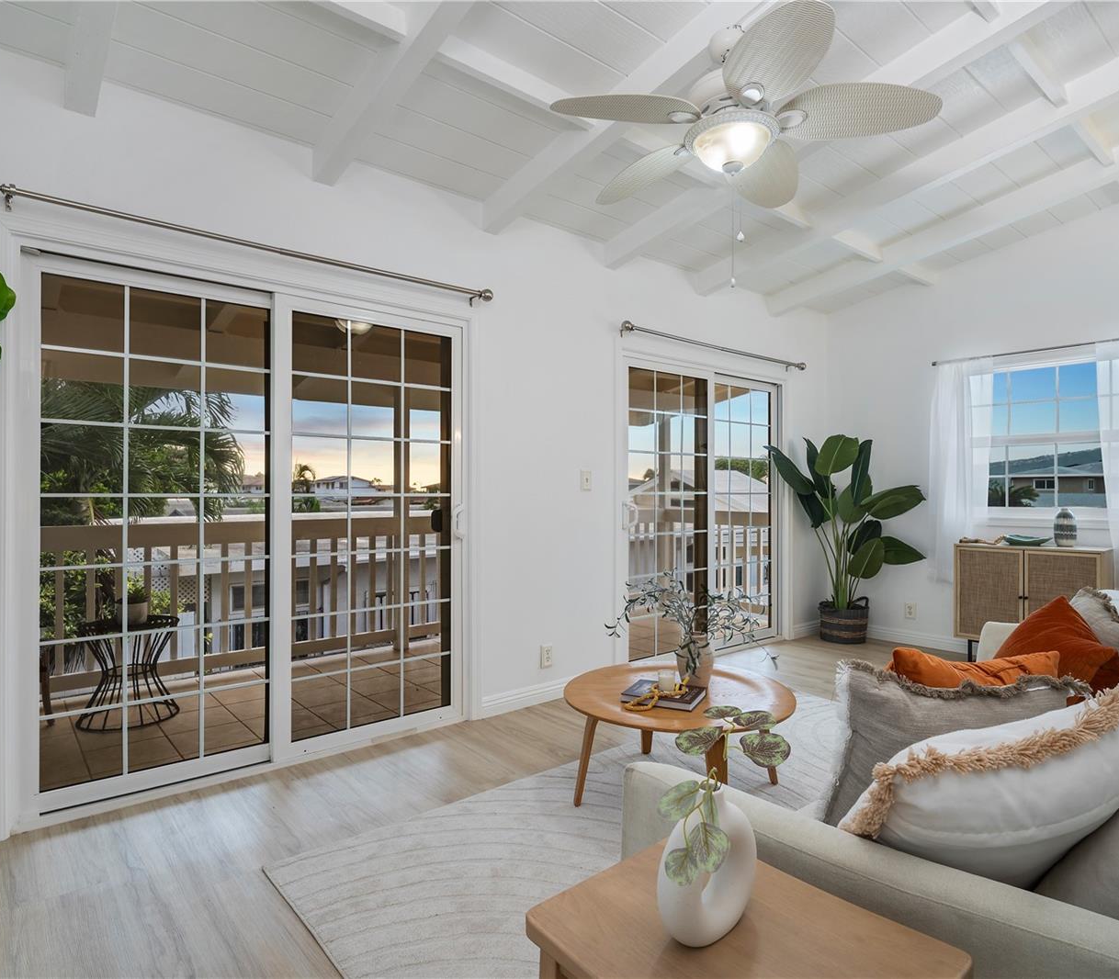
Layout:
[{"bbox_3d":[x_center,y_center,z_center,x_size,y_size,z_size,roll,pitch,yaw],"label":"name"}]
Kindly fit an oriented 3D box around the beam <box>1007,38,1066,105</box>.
[{"bbox_3d":[1.869,-1.687,2.568,0.720,0.092,0.042,0,0,-39],"label":"beam"}]

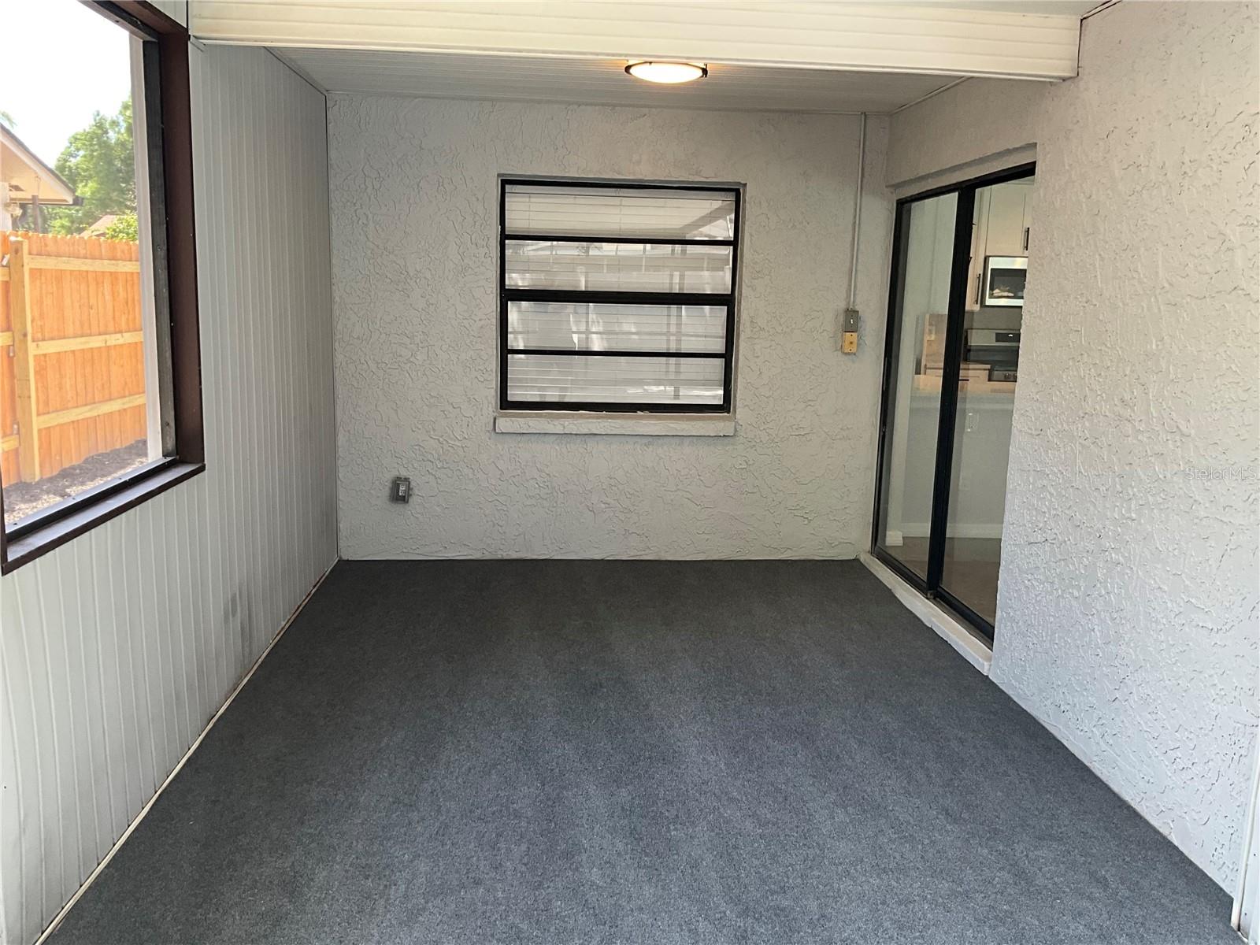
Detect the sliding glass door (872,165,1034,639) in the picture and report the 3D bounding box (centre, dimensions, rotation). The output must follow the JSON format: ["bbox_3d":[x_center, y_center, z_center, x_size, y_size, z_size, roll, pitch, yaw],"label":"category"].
[{"bbox_3d":[1.577,-0.363,5.152,0.110,2.030,1.830,1,10,-4],"label":"sliding glass door"}]

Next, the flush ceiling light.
[{"bbox_3d":[0.153,-1.687,4.413,0.350,0.115,0.350,1,10,-4],"label":"flush ceiling light"}]

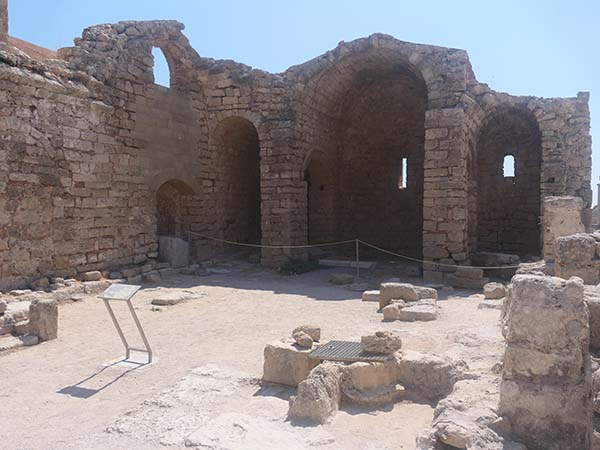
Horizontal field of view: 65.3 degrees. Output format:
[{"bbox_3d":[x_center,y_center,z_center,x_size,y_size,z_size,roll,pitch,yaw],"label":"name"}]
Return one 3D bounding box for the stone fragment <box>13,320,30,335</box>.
[{"bbox_3d":[-3.912,1.457,6.616,0.234,0.146,0.199,-1,3,-25],"label":"stone fragment"}]

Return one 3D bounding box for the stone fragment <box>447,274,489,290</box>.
[{"bbox_3d":[3.120,1.054,8.683,0.740,0.220,0.420,0,3,23],"label":"stone fragment"}]

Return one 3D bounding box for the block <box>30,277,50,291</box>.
[{"bbox_3d":[-5.603,1.270,10.105,0.367,0.249,0.293,-2,3,-30],"label":"block"}]

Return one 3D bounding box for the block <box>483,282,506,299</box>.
[{"bbox_3d":[3.744,1.257,9.036,0.420,0.250,0.330,1,2,18],"label":"block"}]

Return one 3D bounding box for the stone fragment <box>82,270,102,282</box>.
[{"bbox_3d":[-4.566,1.141,10.344,0.360,0.190,0.280,1,2,18],"label":"stone fragment"}]

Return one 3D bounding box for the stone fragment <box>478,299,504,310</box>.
[{"bbox_3d":[2.927,1.194,7.110,0.430,0.110,0.360,0,3,23],"label":"stone fragment"}]

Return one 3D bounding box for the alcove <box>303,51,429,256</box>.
[{"bbox_3d":[1.793,-1.383,11.208,2.702,4.539,2.400,0,3,23],"label":"alcove"}]

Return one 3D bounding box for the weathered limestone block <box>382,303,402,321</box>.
[{"bbox_3d":[1.487,1.405,7.596,0.268,0.231,0.242,1,3,15],"label":"weathered limestone block"}]

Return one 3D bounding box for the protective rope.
[{"bbox_3d":[0.950,0.816,11.656,8.969,1.000,0.250,1,3,22],"label":"protective rope"}]

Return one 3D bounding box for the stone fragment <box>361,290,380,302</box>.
[{"bbox_3d":[1.366,1.318,8.873,0.430,0.140,0.380,1,2,18],"label":"stone fragment"}]

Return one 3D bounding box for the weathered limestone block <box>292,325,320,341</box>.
[{"bbox_3d":[0.075,1.214,5.248,0.272,0.128,0.204,1,3,15],"label":"weathered limestone block"}]

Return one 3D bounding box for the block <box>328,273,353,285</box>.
[{"bbox_3d":[0.823,1.067,9.331,0.440,0.190,0.330,0,3,23],"label":"block"}]

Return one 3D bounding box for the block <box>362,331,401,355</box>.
[{"bbox_3d":[0.711,1.020,4.138,0.360,0.150,0.230,-1,3,5],"label":"block"}]

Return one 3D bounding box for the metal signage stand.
[{"bbox_3d":[-1.868,1.084,5.064,0.345,0.876,0.367,1,2,21],"label":"metal signage stand"}]

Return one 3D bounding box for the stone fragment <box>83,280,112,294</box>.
[{"bbox_3d":[-4.261,1.323,9.857,0.315,0.169,0.485,2,3,29],"label":"stone fragment"}]

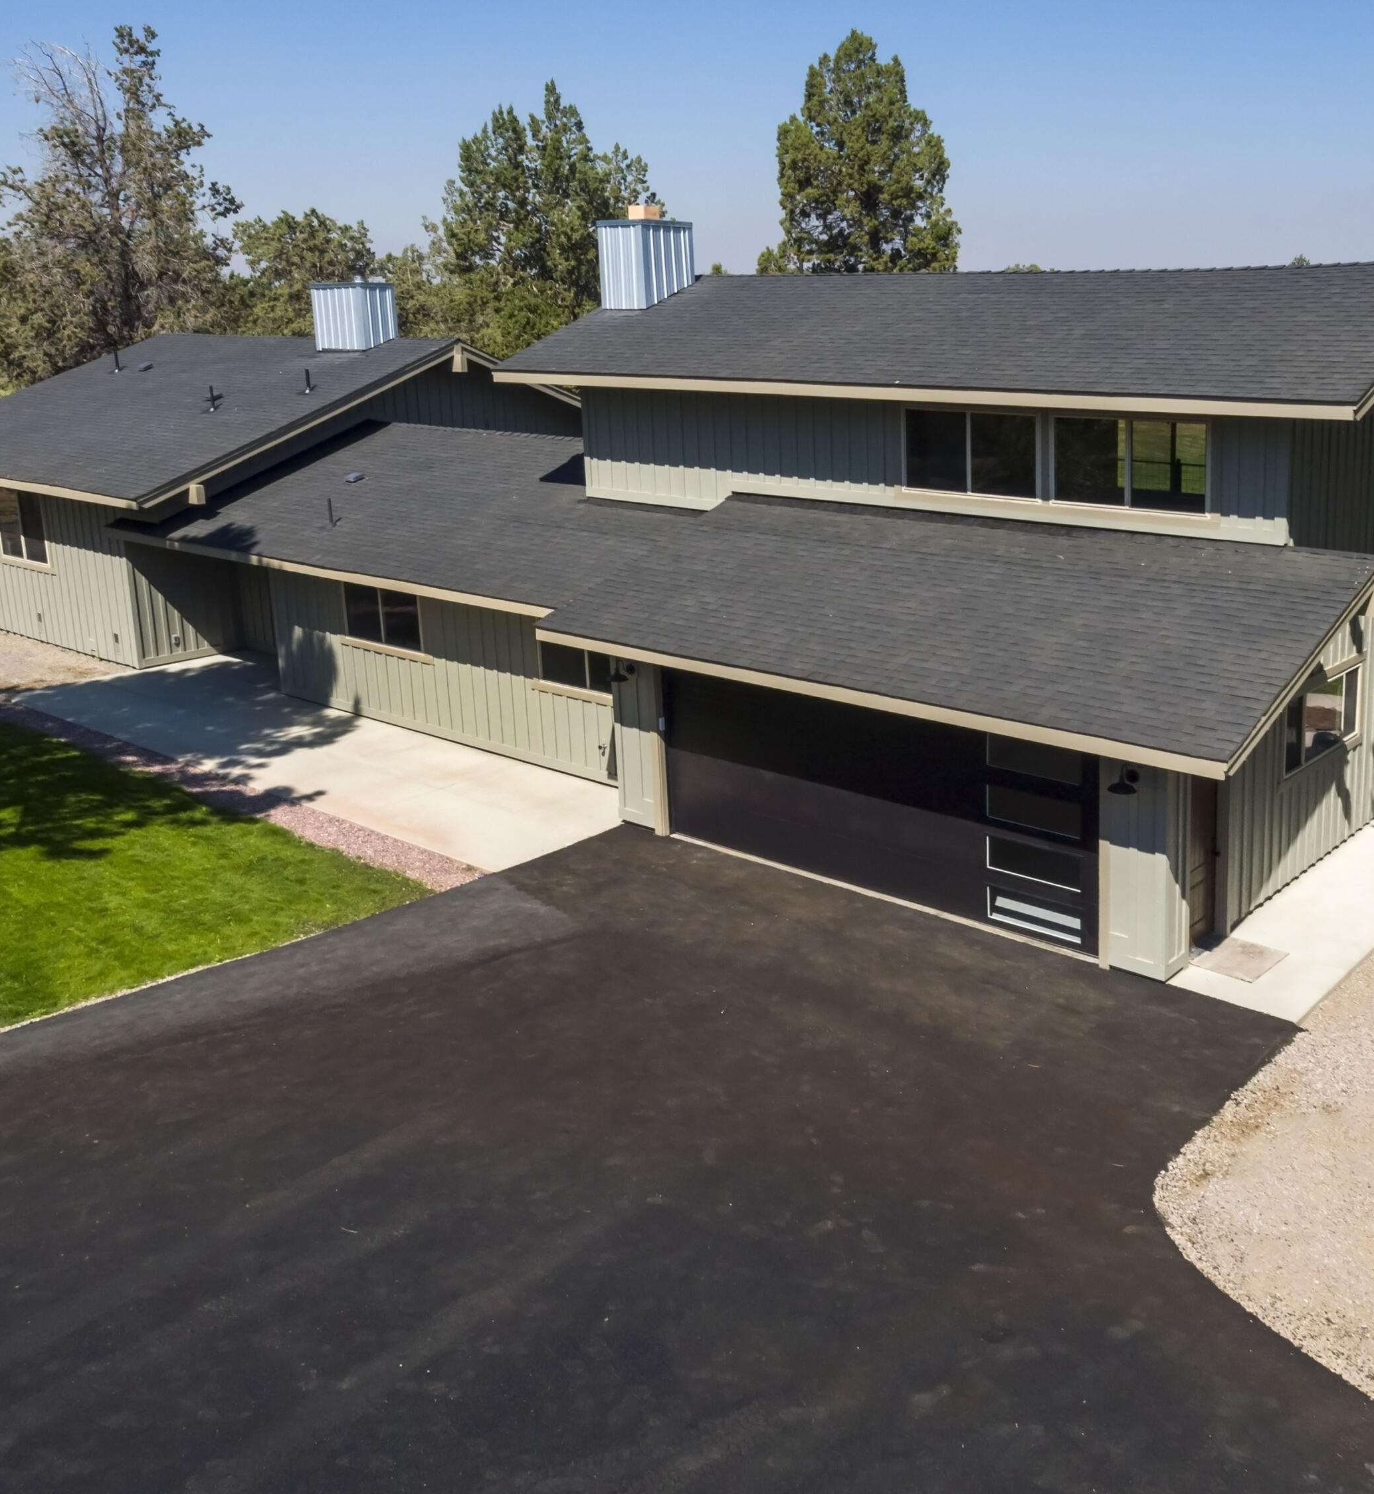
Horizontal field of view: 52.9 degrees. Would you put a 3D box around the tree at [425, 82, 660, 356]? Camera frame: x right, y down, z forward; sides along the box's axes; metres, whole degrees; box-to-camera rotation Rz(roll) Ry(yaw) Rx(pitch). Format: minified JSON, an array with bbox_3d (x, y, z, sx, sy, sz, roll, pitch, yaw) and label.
[{"bbox_3d":[-3.700,-10.967,36.849,6.168,11.460,6.168,-2,17,-5],"label":"tree"}]

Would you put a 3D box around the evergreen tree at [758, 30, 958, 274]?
[{"bbox_3d":[4.346,-11.334,36.140,5.089,12.399,5.089,1,17,6],"label":"evergreen tree"}]

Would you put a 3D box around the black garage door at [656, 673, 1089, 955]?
[{"bbox_3d":[1.947,0.536,15.004,5.580,2.150,0.300,14,23,40],"label":"black garage door"}]

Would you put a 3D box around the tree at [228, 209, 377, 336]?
[{"bbox_3d":[-12.024,-12.145,44.915,5.237,9.171,5.237,-5,18,-14],"label":"tree"}]

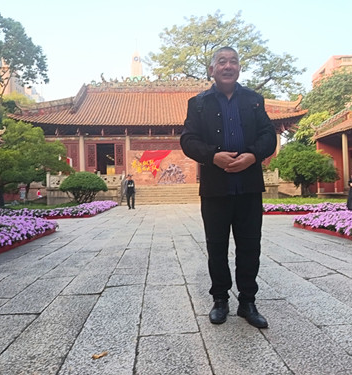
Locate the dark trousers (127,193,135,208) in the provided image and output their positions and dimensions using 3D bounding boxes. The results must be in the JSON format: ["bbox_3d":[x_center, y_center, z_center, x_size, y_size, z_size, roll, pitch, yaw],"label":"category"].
[{"bbox_3d":[-2.151,0.585,16.500,0.440,0.840,0.300,-1,-1,-3],"label":"dark trousers"}]

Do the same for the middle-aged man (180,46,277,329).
[{"bbox_3d":[0.332,-0.031,2.150,0.590,1.700,0.370,-1,-1,0],"label":"middle-aged man"}]

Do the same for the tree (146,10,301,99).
[{"bbox_3d":[6.700,-11.200,45.000,20.000,24.000,18.000,-1,-1,0],"label":"tree"}]

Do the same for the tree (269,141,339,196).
[{"bbox_3d":[7.355,-1.096,20.000,4.000,3.250,3.700,-1,-1,0],"label":"tree"}]

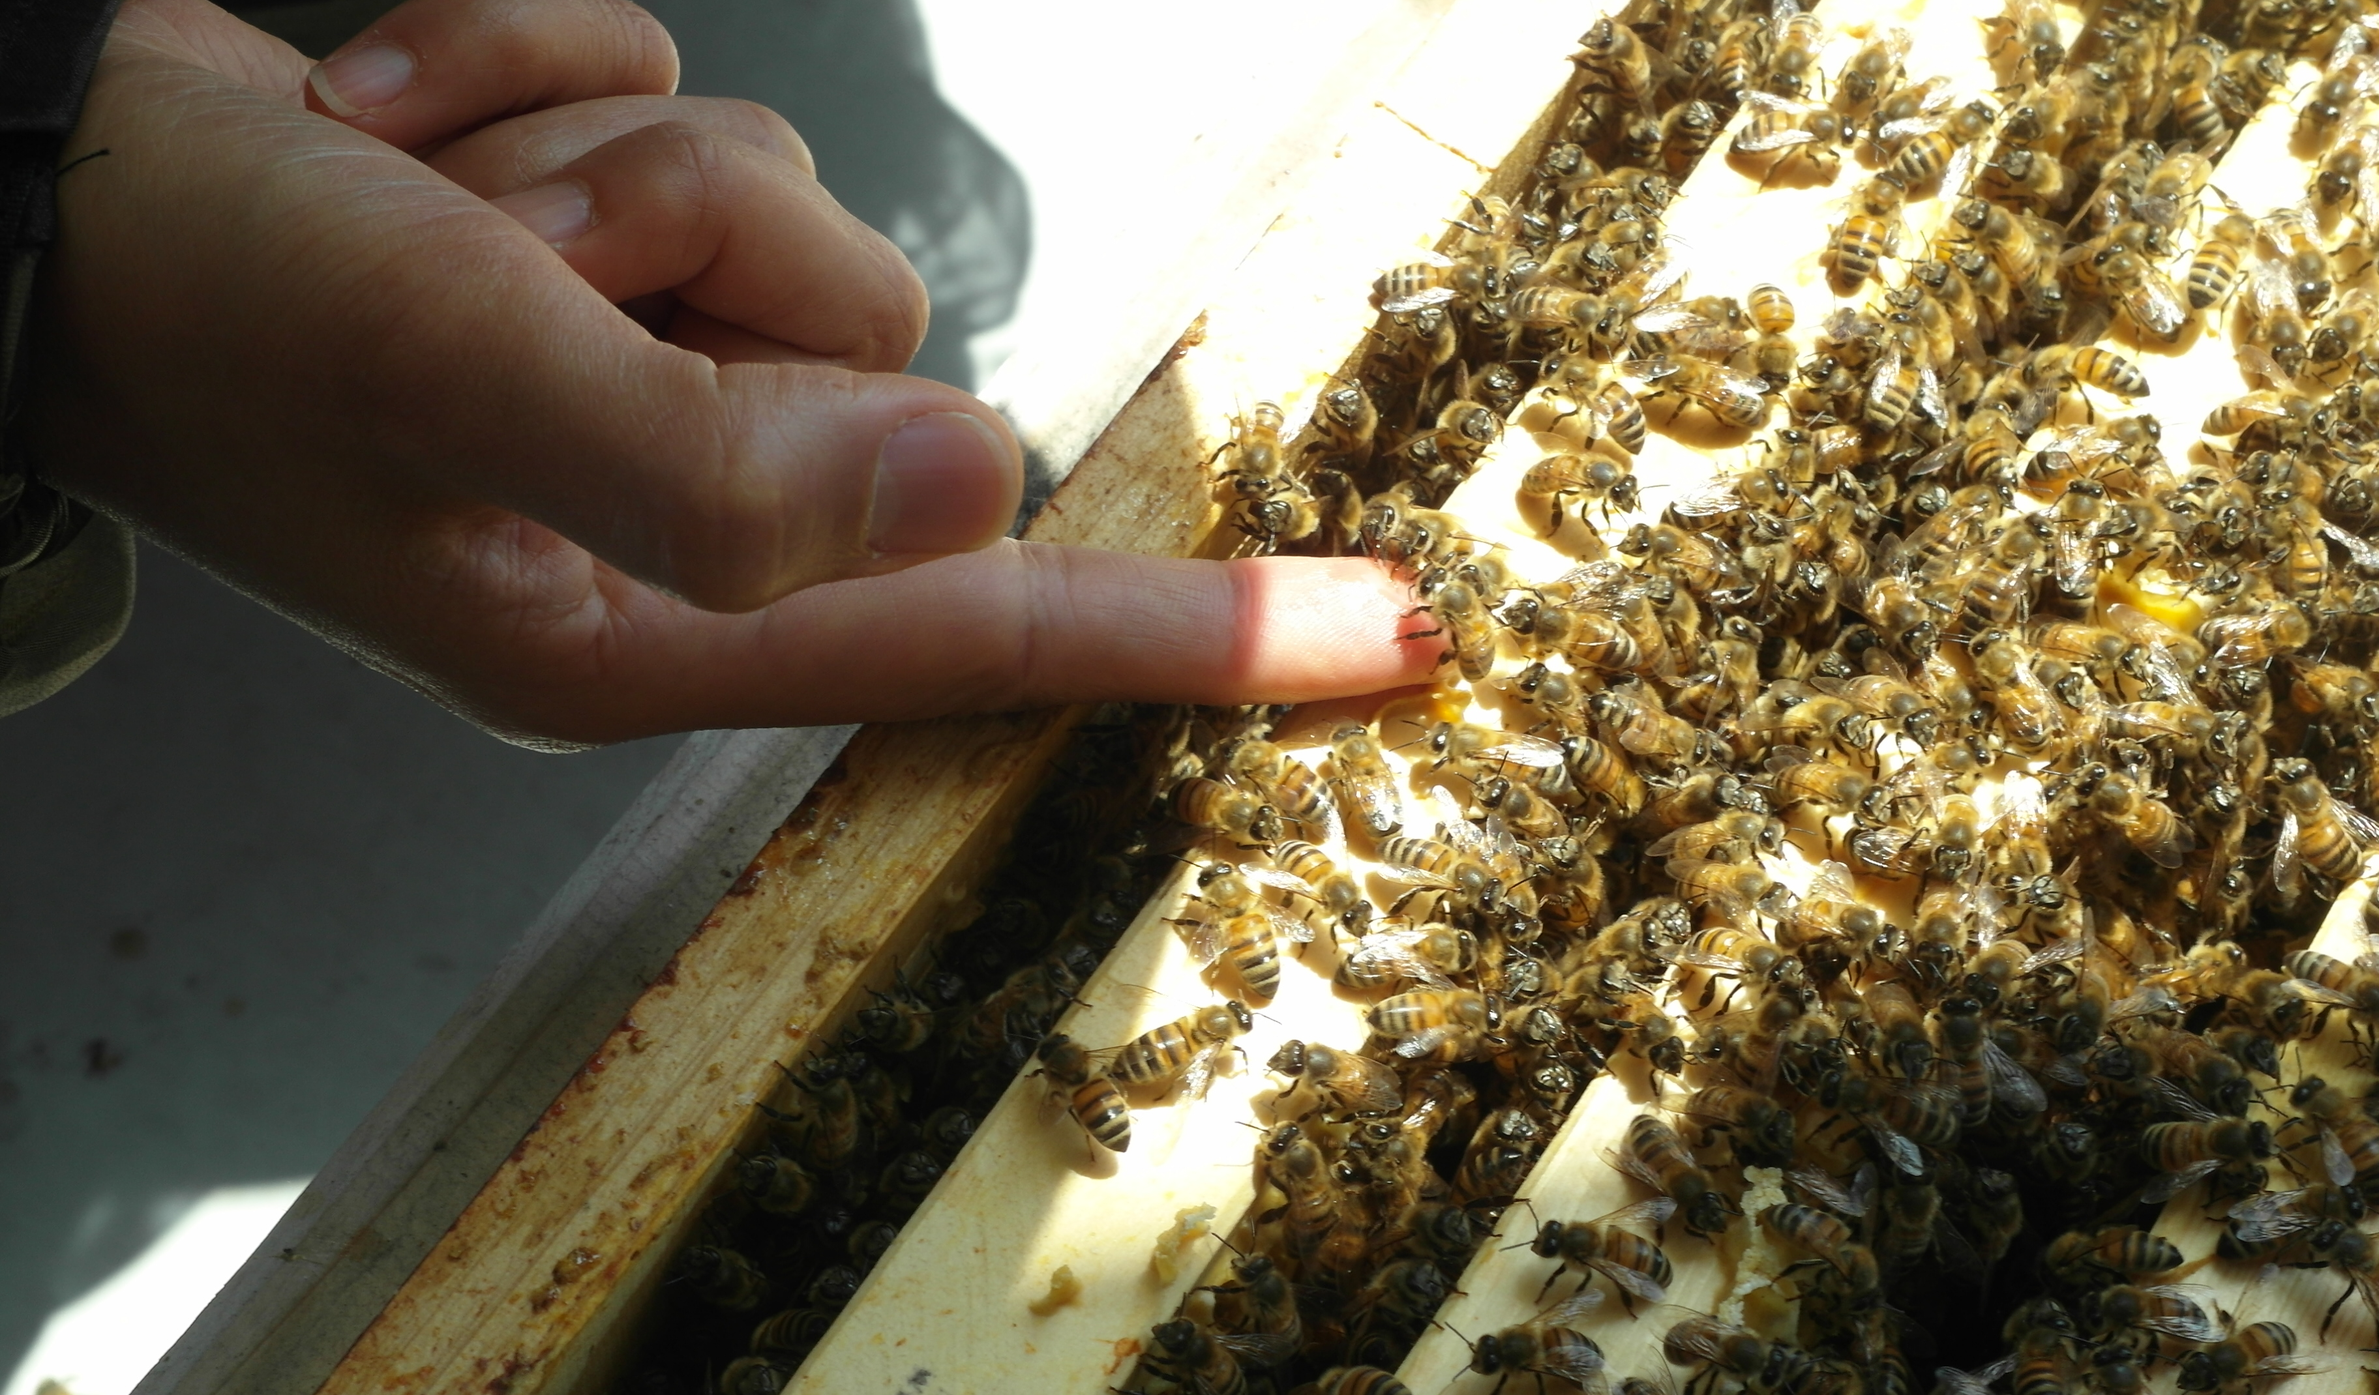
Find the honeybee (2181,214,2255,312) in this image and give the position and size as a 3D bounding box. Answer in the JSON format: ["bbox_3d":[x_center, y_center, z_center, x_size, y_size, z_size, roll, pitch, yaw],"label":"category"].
[{"bbox_3d":[0.112,-0.047,0.536,0.007,0.006,0.014,28,66,14],"label":"honeybee"}]

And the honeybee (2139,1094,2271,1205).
[{"bbox_3d":[0.100,0.044,0.488,0.013,0.006,0.009,-2,62,-1],"label":"honeybee"}]

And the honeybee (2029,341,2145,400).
[{"bbox_3d":[0.096,-0.035,0.530,0.013,0.006,0.007,12,63,6],"label":"honeybee"}]

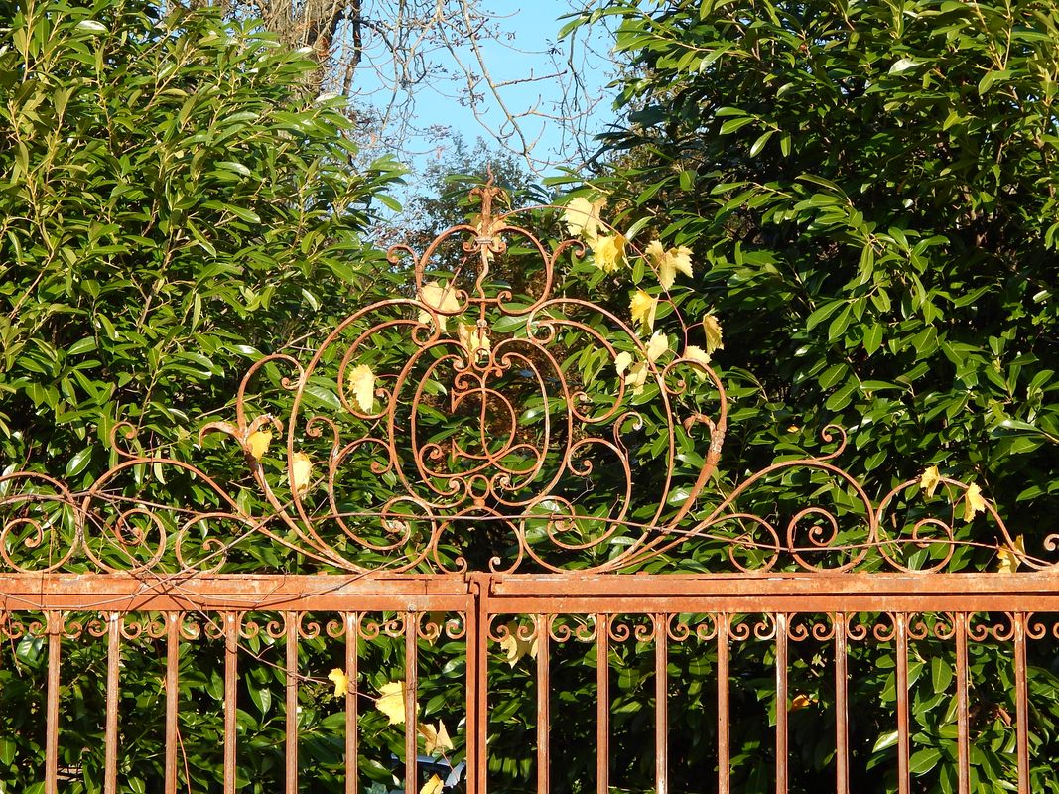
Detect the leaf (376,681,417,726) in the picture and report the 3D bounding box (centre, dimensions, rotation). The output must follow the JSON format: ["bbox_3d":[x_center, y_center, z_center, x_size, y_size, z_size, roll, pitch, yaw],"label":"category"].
[{"bbox_3d":[-0.273,0.632,4.800,0.090,0.094,0.030,0,-5,0],"label":"leaf"}]

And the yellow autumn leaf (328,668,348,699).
[{"bbox_3d":[-0.391,0.588,4.780,0.047,0.063,0.030,0,-5,0],"label":"yellow autumn leaf"}]

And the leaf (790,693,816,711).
[{"bbox_3d":[0.639,0.709,5.400,0.065,0.042,0.045,0,-5,0],"label":"leaf"}]

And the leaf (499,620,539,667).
[{"bbox_3d":[-0.019,0.518,4.870,0.091,0.102,0.050,0,-5,0],"label":"leaf"}]

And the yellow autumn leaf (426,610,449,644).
[{"bbox_3d":[-0.193,0.475,4.870,0.050,0.091,0.040,0,-5,0],"label":"yellow autumn leaf"}]

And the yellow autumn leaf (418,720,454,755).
[{"bbox_3d":[-0.193,0.703,4.800,0.074,0.076,0.045,0,-5,0],"label":"yellow autumn leaf"}]

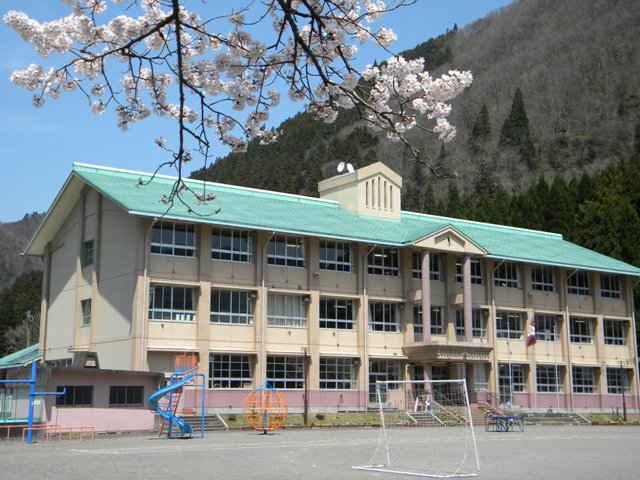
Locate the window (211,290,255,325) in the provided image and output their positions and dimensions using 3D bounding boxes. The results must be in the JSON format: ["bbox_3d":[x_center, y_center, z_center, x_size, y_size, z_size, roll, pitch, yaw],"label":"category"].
[{"bbox_3d":[-5.579,4.199,54.371,3.105,2.151,0.200,7,-13,-31],"label":"window"}]

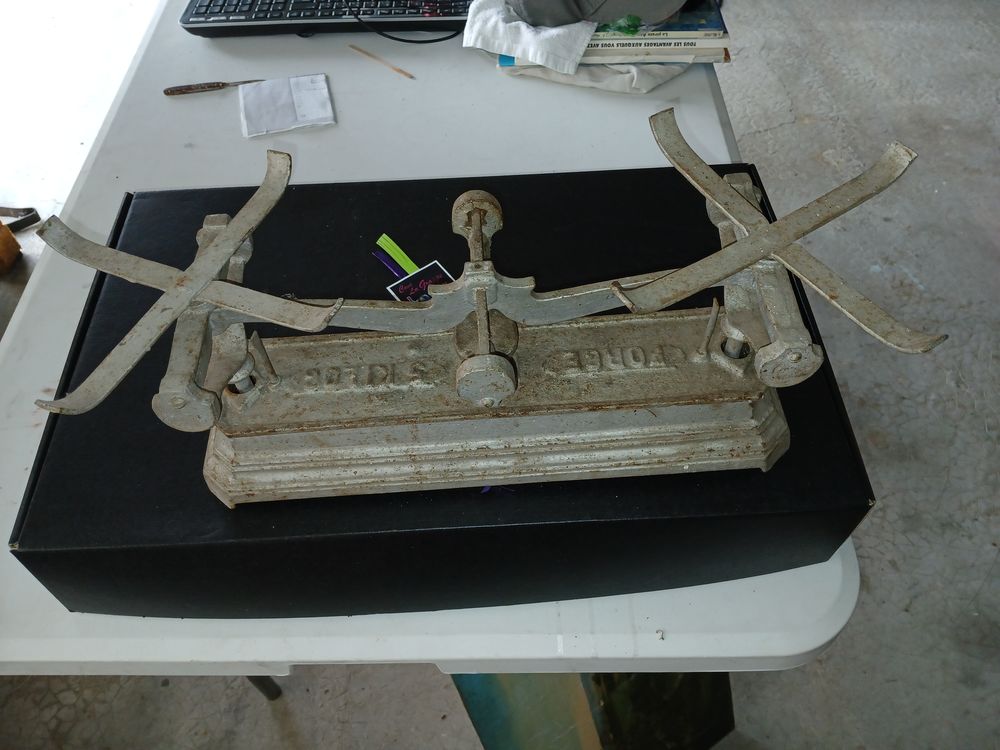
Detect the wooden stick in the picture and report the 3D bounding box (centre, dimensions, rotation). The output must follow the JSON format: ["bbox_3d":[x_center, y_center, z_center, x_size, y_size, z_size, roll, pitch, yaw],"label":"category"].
[{"bbox_3d":[-0.154,-0.405,0.970,0.118,0.004,0.006,34,62,22],"label":"wooden stick"}]

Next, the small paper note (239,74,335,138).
[{"bbox_3d":[-0.263,-0.334,0.921,0.109,0.005,0.106,-12,56,-8],"label":"small paper note"}]

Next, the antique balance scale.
[{"bbox_3d":[-0.007,-0.028,0.485,0.515,0.180,0.197,-4,55,-2],"label":"antique balance scale"}]

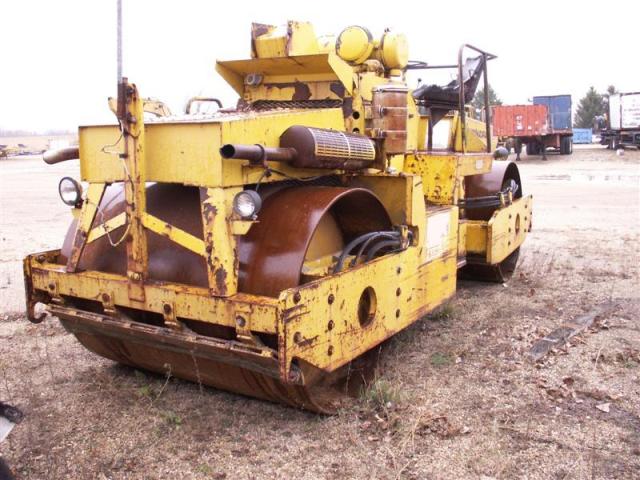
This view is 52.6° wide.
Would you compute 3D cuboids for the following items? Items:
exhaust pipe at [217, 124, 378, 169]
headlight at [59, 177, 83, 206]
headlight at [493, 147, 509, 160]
[{"bbox_3d":[-0.060,-0.551,3.949,0.268,0.285,1.609,4,11,31],"label":"exhaust pipe"},{"bbox_3d":[-1.621,-0.312,4.204,0.180,0.180,0.110,3,18,28],"label":"headlight"},{"bbox_3d":[2.141,-1.019,7.647,0.165,0.165,0.110,4,11,31],"label":"headlight"}]

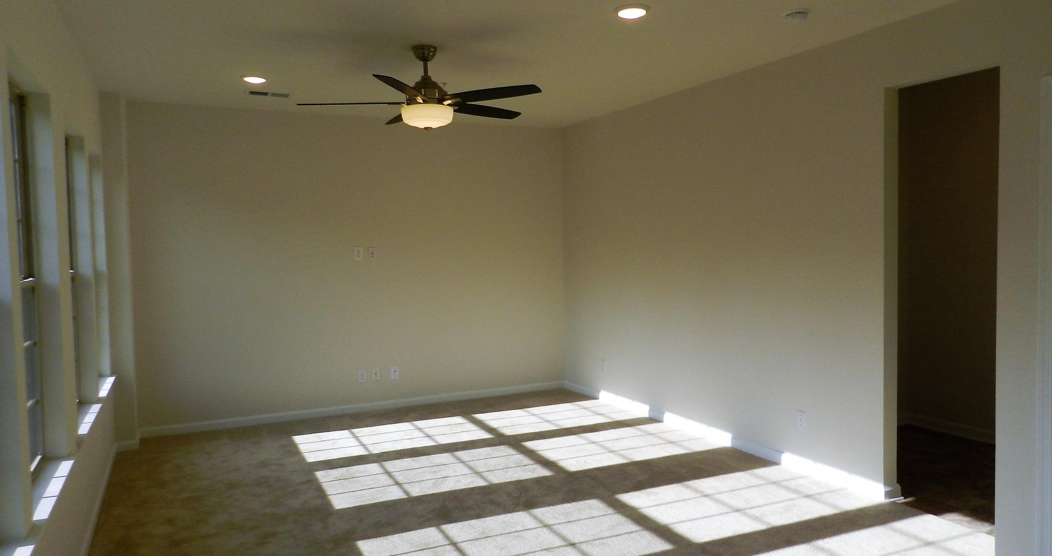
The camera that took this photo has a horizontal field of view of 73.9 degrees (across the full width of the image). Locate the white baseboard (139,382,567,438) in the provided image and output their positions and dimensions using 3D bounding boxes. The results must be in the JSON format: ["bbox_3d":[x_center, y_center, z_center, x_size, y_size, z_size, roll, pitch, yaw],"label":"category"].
[{"bbox_3d":[-1.368,1.205,6.598,3.970,0.074,0.015,-2,3,-26],"label":"white baseboard"}]

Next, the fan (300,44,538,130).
[{"bbox_3d":[-0.626,-1.164,4.309,1.500,0.497,1.460,-2,3,-26],"label":"fan"}]

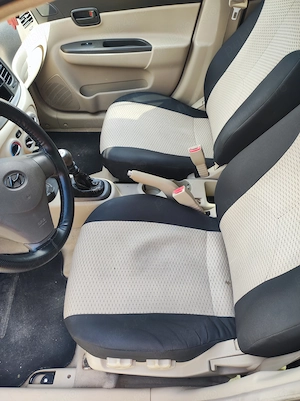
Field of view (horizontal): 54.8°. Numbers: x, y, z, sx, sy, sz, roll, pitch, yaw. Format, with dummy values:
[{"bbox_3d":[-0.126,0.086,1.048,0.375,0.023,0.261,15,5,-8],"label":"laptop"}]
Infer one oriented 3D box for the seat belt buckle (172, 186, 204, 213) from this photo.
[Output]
[{"bbox_3d":[0.141,0.007,1.029,0.047,0.150,0.025,-24,44,26],"label":"seat belt buckle"}]

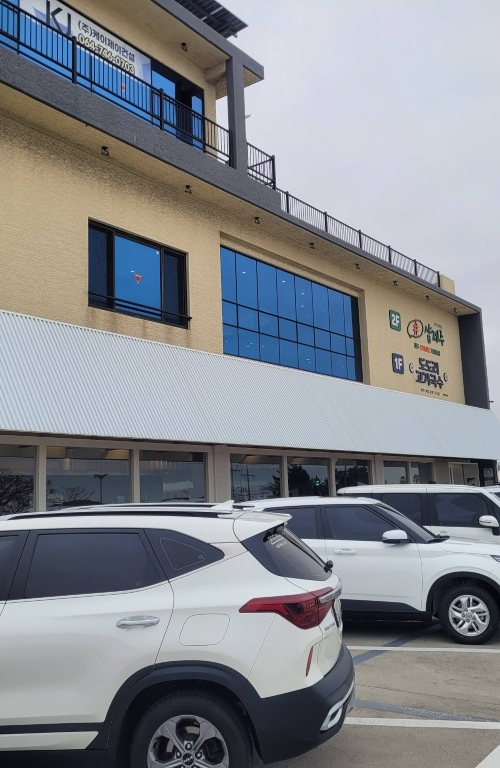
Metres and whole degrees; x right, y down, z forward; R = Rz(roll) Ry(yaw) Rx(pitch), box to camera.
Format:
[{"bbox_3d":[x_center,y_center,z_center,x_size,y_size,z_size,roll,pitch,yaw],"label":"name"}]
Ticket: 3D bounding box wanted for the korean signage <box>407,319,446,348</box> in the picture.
[{"bbox_3d":[6.093,-1.870,26.524,0.100,1.017,3.144,-8,-11,36],"label":"korean signage"}]

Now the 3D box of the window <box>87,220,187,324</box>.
[{"bbox_3d":[-2.159,-2.143,15.495,0.150,1.710,2.816,-8,-11,36],"label":"window"}]

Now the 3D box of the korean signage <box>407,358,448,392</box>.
[{"bbox_3d":[6.157,-0.386,26.319,0.100,0.978,3.240,-8,-11,36],"label":"korean signage"}]

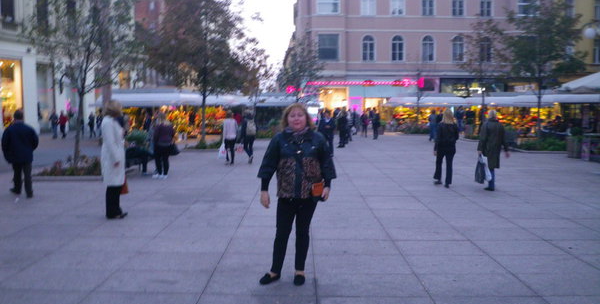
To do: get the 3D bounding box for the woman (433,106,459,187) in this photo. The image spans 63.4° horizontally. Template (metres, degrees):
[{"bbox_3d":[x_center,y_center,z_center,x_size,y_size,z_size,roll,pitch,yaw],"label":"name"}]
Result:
[{"bbox_3d":[3.150,-0.096,10.400,0.550,1.670,0.400,1,5,2],"label":"woman"}]

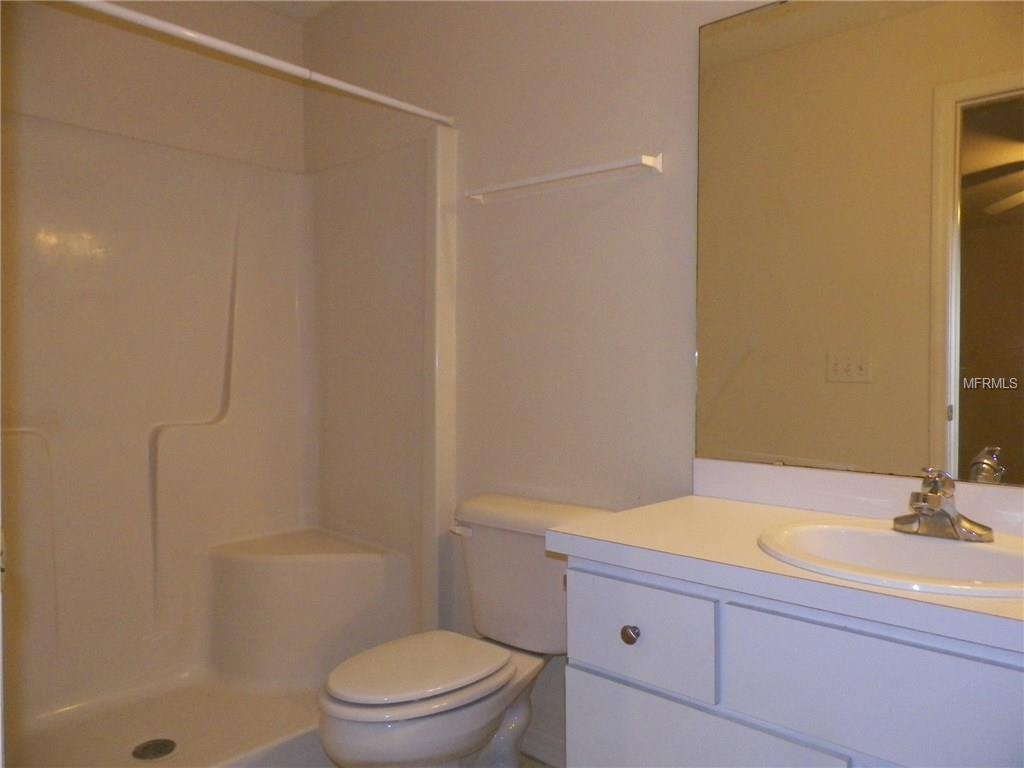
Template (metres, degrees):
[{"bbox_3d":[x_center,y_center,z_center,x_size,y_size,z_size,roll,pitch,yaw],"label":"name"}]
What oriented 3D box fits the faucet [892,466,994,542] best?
[{"bbox_3d":[0.737,0.204,1.280,0.157,0.128,0.170,1,1,42],"label":"faucet"}]

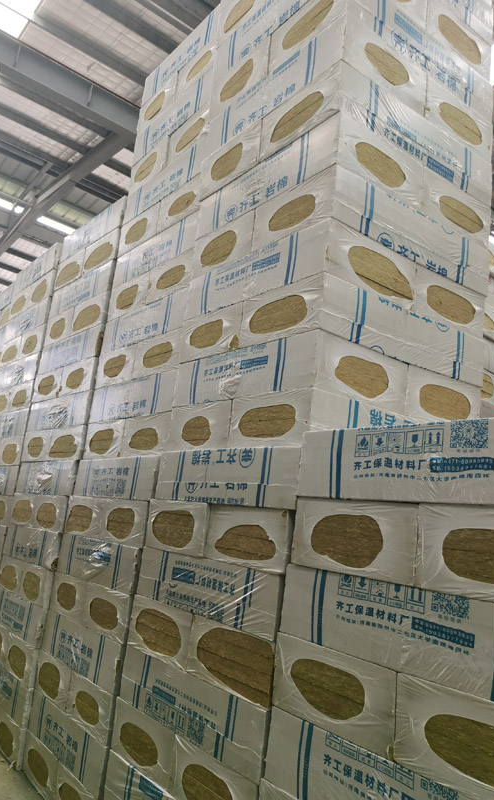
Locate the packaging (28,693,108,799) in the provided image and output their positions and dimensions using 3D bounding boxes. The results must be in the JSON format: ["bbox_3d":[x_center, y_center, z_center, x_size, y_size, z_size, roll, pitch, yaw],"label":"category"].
[{"bbox_3d":[-0.915,2.179,4.088,0.600,0.262,1.200,15,-14,-35],"label":"packaging"}]

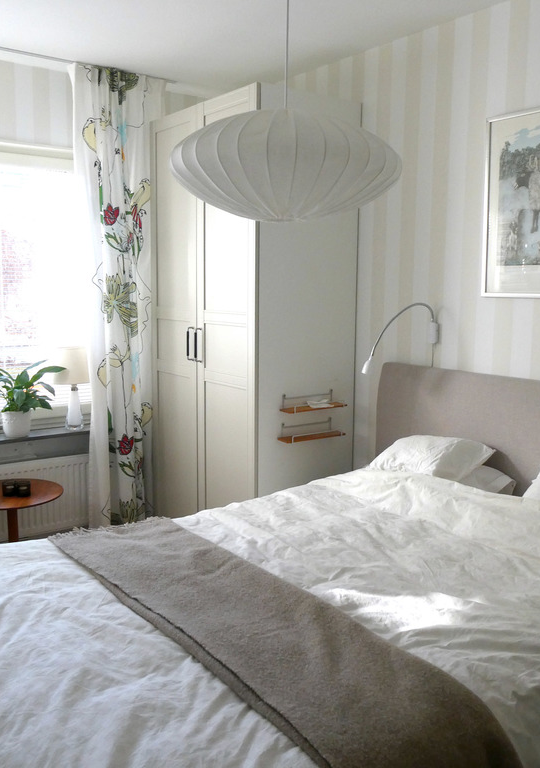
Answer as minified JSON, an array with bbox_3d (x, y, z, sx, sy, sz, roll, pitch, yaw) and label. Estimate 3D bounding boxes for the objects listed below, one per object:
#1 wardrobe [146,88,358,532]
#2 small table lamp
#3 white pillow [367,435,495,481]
[{"bbox_3d":[-0.116,-0.194,3.767,0.610,2.370,0.980,-5,10,-36],"label":"wardrobe"},{"bbox_3d":[-1.073,0.023,3.886,0.235,0.450,0.235,-5,10,-36],"label":"small table lamp"},{"bbox_3d":[0.590,0.335,2.844,0.430,0.160,0.560,-23,20,-32],"label":"white pillow"}]

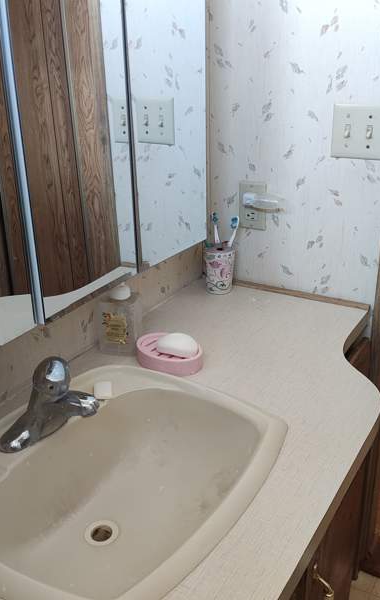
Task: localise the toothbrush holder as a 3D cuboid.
[{"bbox_3d":[0.076,-0.075,1.468,0.073,0.108,0.073,0,22,3],"label":"toothbrush holder"}]

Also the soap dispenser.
[{"bbox_3d":[-0.141,0.035,1.158,0.073,0.148,0.044,2,23,8],"label":"soap dispenser"}]

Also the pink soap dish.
[{"bbox_3d":[-0.040,0.105,1.133,0.145,0.034,0.096,18,29,39],"label":"pink soap dish"}]

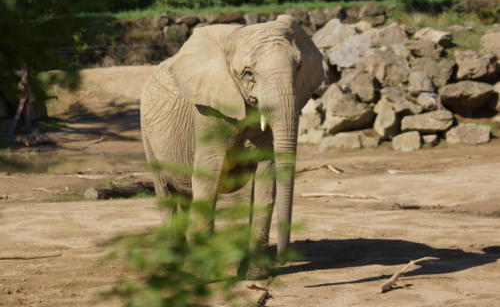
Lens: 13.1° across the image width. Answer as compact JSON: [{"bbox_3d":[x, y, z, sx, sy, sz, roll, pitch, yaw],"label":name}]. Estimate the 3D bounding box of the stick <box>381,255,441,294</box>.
[{"bbox_3d":[1.671,1.255,22.700,0.180,0.270,1.000,5,7,38],"label":"stick"}]

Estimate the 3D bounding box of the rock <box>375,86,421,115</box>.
[{"bbox_3d":[2.826,-0.983,41.200,0.860,0.540,0.620,0,4,0],"label":"rock"}]

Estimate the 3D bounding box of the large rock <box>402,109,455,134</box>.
[{"bbox_3d":[2.850,-0.514,35.000,0.850,0.370,0.520,0,6,0],"label":"large rock"}]

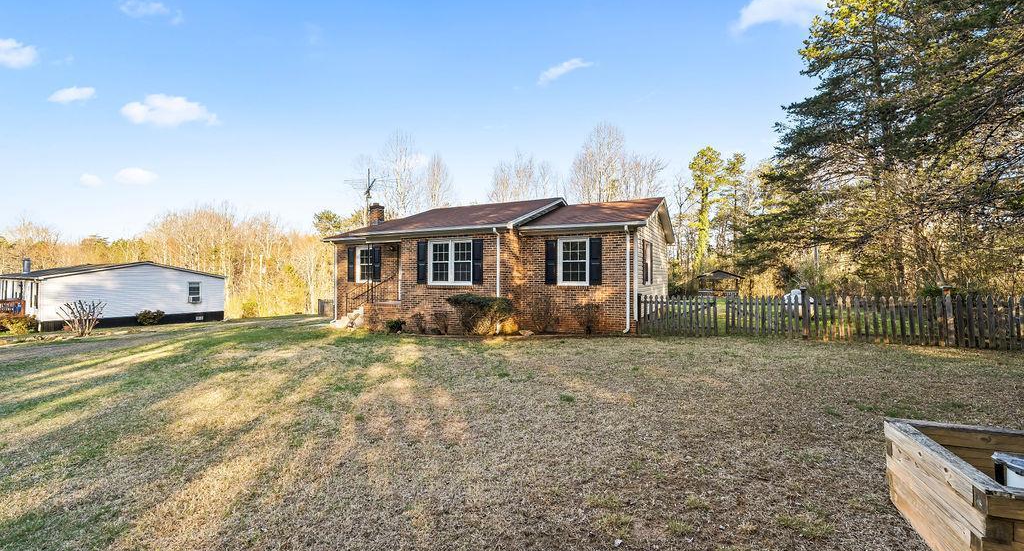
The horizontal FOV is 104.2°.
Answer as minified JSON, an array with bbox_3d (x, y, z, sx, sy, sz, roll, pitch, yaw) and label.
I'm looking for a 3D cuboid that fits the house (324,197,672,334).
[{"bbox_3d":[-0.600,-0.670,16.000,12.500,4.800,8.500,0,0,27],"label":"house"}]

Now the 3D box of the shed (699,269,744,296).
[{"bbox_3d":[18.600,0.760,35.500,3.900,2.650,3.800,0,0,27],"label":"shed"}]

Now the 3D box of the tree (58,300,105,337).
[{"bbox_3d":[-22.700,2.270,21.000,1.900,1.950,1.850,0,0,27],"label":"tree"}]

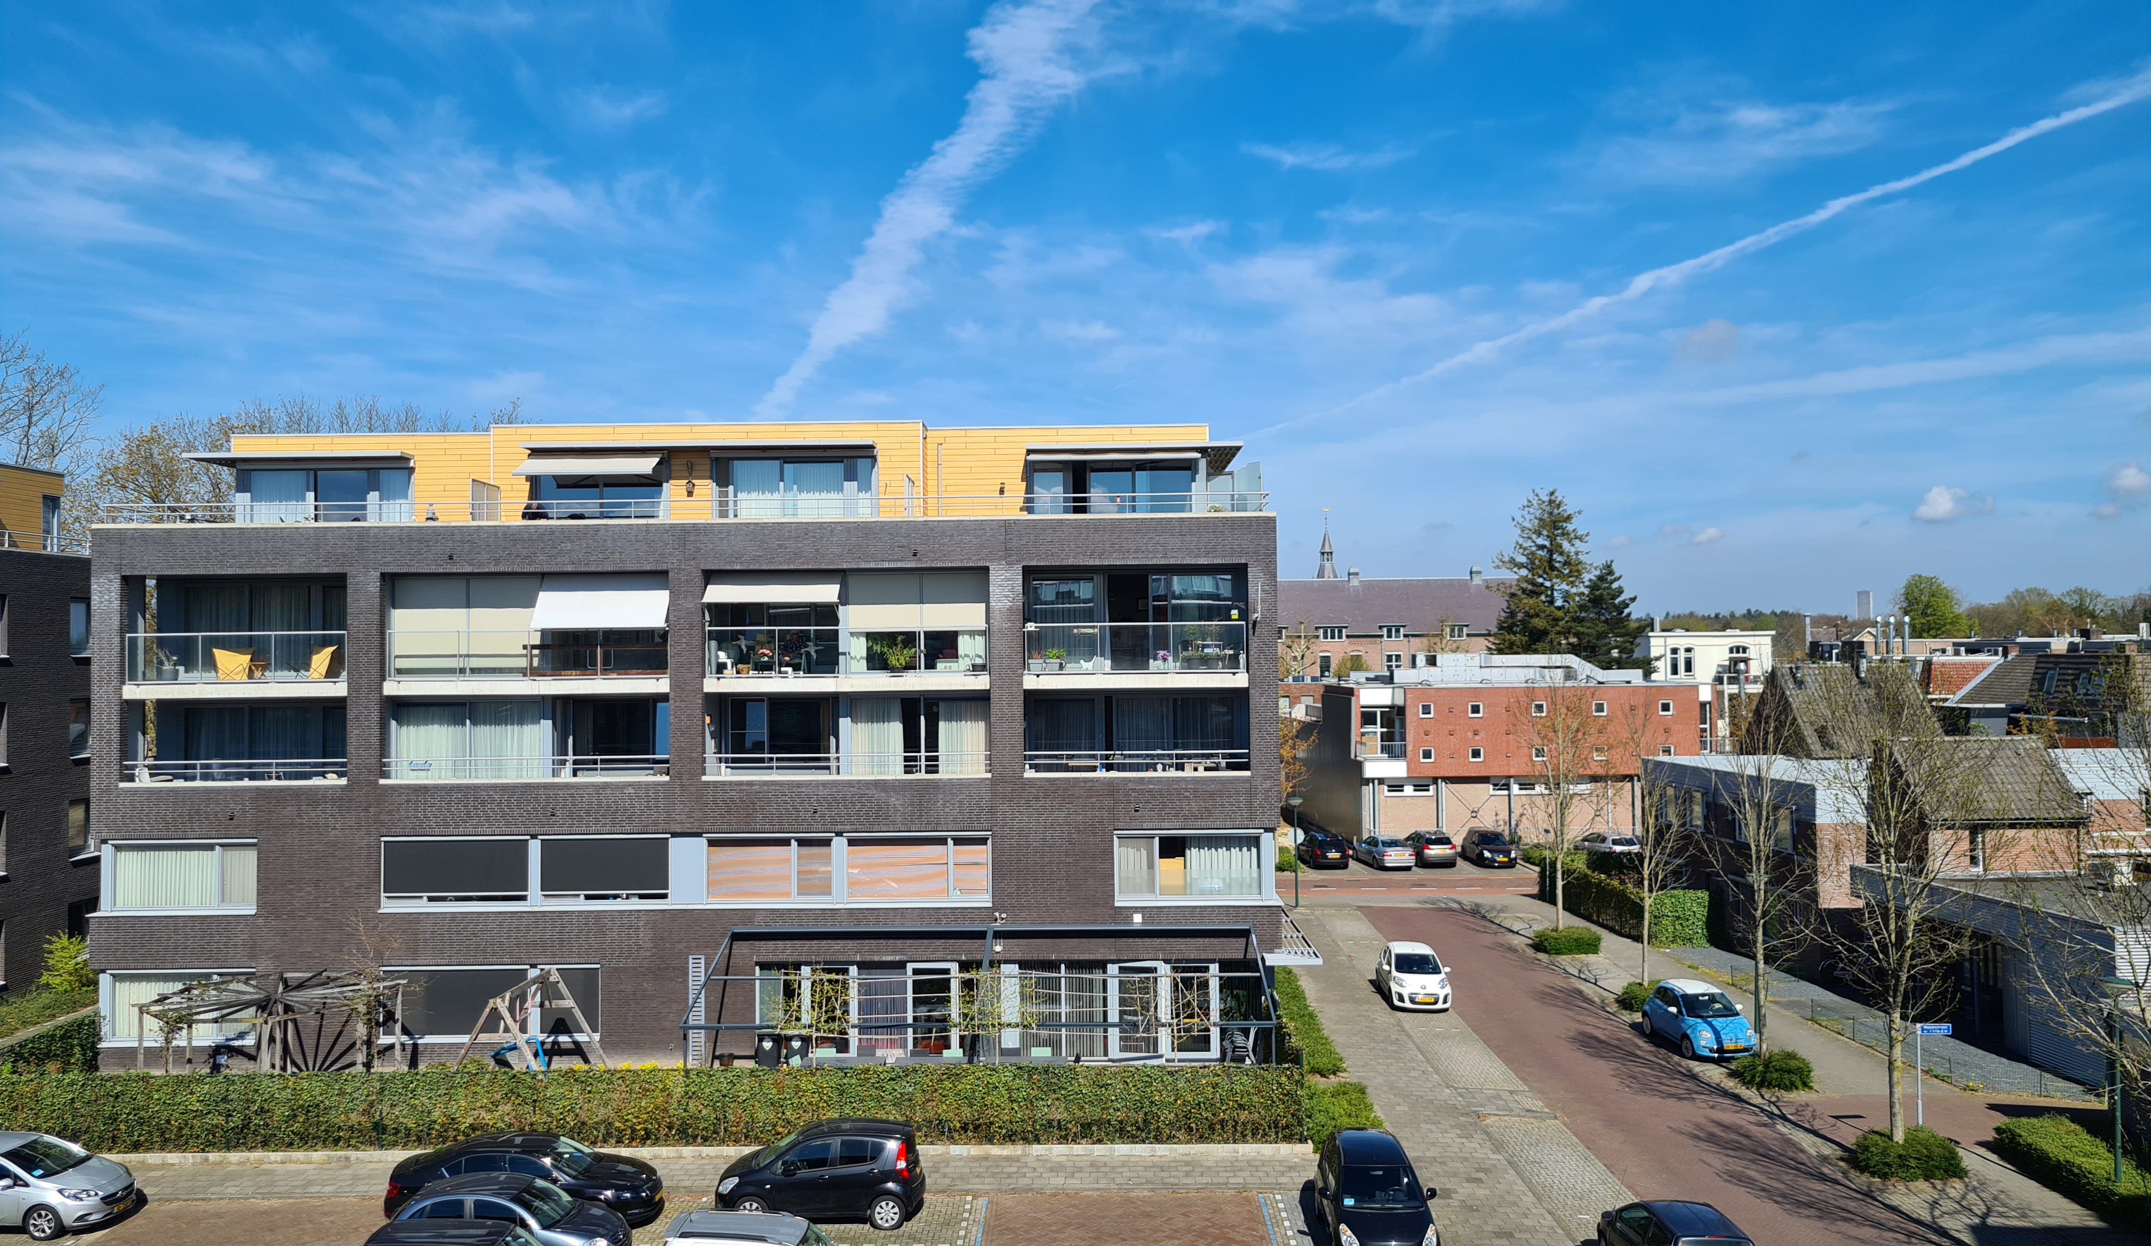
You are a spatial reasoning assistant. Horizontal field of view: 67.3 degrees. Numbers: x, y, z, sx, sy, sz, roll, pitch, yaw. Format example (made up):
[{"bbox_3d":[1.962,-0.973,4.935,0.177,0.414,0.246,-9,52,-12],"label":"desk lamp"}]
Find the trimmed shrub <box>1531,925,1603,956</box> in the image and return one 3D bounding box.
[{"bbox_3d":[16.626,10.750,54.649,2.340,0.620,1.800,-1,-1,1],"label":"trimmed shrub"}]

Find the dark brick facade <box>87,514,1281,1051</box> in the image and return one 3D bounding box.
[{"bbox_3d":[-9.141,4.036,38.348,27.600,12.700,1.600,-1,-1,1],"label":"dark brick facade"}]

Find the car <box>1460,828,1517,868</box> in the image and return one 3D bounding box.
[{"bbox_3d":[18.403,10.112,71.989,1.700,1.500,3.750,-1,-1,1],"label":"car"}]

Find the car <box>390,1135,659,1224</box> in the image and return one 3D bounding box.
[{"bbox_3d":[-9.547,9.825,28.326,4.660,1.470,1.820,-1,-1,1],"label":"car"}]

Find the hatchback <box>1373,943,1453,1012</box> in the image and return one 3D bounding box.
[{"bbox_3d":[9.761,10.193,46.612,1.630,1.460,3.440,-1,-1,0],"label":"hatchback"}]

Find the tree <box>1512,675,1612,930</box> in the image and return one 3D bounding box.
[{"bbox_3d":[16.509,6.429,54.756,3.400,9.270,3.400,-1,-1,1],"label":"tree"}]

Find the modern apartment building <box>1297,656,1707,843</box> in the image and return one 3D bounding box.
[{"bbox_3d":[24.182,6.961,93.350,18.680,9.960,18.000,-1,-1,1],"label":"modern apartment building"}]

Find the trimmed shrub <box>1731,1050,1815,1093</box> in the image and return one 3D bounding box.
[{"bbox_3d":[15.854,10.138,36.711,1.750,0.580,1.400,-1,-1,1],"label":"trimmed shrub"}]

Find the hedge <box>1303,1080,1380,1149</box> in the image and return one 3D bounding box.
[{"bbox_3d":[5.468,10.157,33.317,1.550,0.650,3.200,-1,-1,1],"label":"hedge"}]

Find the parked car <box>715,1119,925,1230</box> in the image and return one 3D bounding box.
[{"bbox_3d":[-4.551,9.835,29.058,3.720,1.580,1.680,-1,-1,-1],"label":"parked car"}]

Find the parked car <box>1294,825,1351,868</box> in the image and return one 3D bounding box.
[{"bbox_3d":[11.172,10.177,72.863,1.760,1.530,4.200,-1,-1,-2],"label":"parked car"}]

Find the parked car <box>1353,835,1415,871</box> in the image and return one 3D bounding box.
[{"bbox_3d":[13.734,10.197,72.037,1.750,1.420,4.450,0,-1,-4],"label":"parked car"}]

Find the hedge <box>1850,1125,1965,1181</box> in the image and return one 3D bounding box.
[{"bbox_3d":[16.126,10.198,31.270,2.000,0.580,1.800,-1,-1,1],"label":"hedge"}]

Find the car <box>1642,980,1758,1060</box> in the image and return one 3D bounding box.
[{"bbox_3d":[15.768,9.984,40.893,1.630,1.490,3.550,0,-1,-4],"label":"car"}]

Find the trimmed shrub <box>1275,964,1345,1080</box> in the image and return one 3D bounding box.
[{"bbox_3d":[6.067,10.587,44.636,1.000,0.650,12.500,-1,-1,1],"label":"trimmed shrub"}]

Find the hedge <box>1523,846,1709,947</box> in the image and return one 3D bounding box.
[{"bbox_3d":[19.289,9.813,58.082,2.300,1.720,11.500,0,-1,-3],"label":"hedge"}]

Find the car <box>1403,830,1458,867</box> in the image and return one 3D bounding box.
[{"bbox_3d":[17.242,10.854,78.144,1.740,1.560,4.160,-1,-1,1],"label":"car"}]

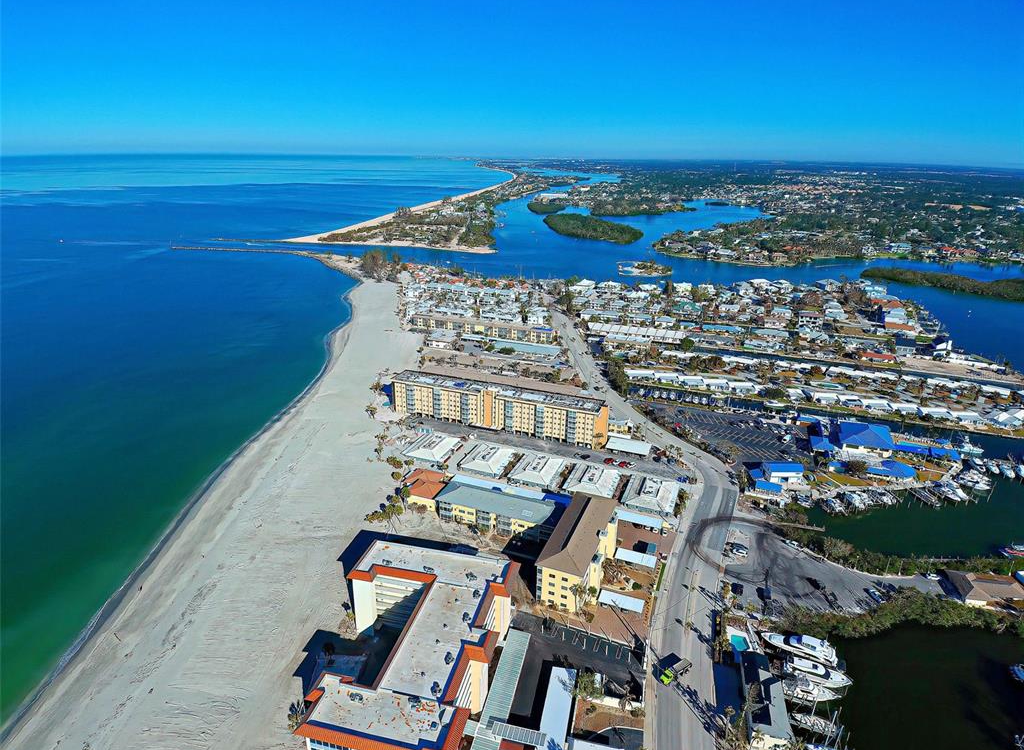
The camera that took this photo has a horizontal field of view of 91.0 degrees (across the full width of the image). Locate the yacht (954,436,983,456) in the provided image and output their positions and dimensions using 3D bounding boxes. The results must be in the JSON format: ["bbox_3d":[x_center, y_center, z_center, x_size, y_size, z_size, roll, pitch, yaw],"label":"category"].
[{"bbox_3d":[205.590,33.060,224.980,10.900,5.500,3.800,4,23,8],"label":"yacht"}]

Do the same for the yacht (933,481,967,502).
[{"bbox_3d":[170.000,46.050,196.040,3.400,3.200,9.800,-6,24,-15],"label":"yacht"}]

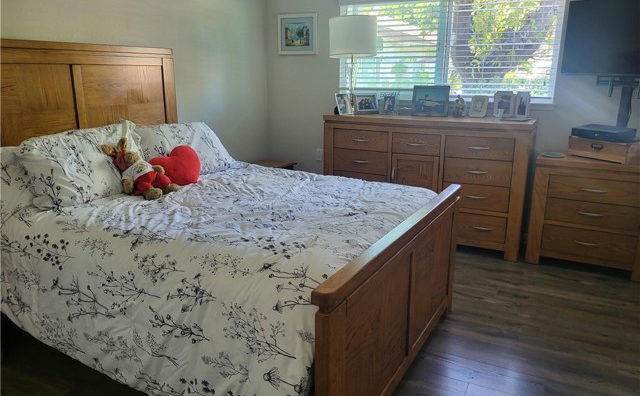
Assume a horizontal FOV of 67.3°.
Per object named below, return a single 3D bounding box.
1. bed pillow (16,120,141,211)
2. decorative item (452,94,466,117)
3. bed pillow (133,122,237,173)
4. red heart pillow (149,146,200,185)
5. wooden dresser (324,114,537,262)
[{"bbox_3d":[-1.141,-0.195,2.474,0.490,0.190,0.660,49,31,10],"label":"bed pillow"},{"bbox_3d":[1.107,-0.723,3.805,0.095,0.176,0.079,8,17,28],"label":"decorative item"},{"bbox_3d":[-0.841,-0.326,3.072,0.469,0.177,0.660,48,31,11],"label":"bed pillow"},{"bbox_3d":[-0.782,-0.184,2.638,0.116,0.258,0.272,-22,28,50],"label":"red heart pillow"},{"bbox_3d":[0.864,-0.165,4.028,1.639,1.017,0.476,8,17,28],"label":"wooden dresser"}]

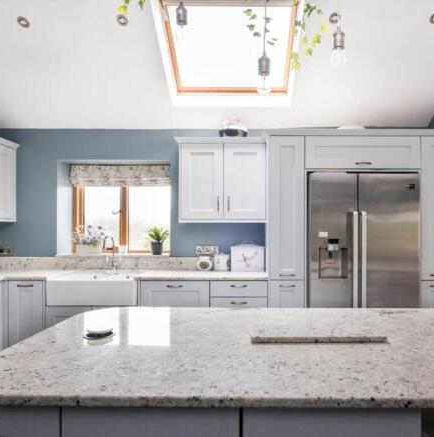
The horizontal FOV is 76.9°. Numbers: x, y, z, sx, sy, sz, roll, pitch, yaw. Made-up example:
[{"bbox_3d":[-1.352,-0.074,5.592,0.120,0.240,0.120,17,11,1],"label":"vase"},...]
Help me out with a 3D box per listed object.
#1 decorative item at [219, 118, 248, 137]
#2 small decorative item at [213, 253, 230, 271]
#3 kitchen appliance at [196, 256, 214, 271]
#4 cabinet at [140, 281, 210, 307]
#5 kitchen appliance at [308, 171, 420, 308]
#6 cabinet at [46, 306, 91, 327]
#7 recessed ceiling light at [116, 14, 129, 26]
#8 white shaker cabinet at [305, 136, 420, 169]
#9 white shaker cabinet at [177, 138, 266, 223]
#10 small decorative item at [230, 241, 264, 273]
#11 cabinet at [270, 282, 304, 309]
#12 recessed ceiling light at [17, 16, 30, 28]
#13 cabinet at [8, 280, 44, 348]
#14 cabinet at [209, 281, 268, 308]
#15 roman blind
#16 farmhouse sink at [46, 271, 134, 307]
[{"bbox_3d":[0.166,-0.891,2.700,0.270,0.200,0.240,0,-1,2],"label":"decorative item"},{"bbox_3d":[0.049,0.434,2.760,0.155,0.175,0.140,0,-1,0],"label":"small decorative item"},{"bbox_3d":[-0.119,0.452,2.795,0.165,0.140,0.130,0,-1,2],"label":"kitchen appliance"},{"bbox_3d":[-0.355,0.900,2.620,0.600,0.730,0.570,0,-1,0],"label":"cabinet"},{"bbox_3d":[1.230,0.515,2.565,0.915,1.770,0.700,0,-1,0],"label":"kitchen appliance"},{"bbox_3d":[-1.262,1.007,2.620,0.400,0.510,0.570,0,-1,0],"label":"cabinet"},{"bbox_3d":[-0.756,-1.587,2.188,0.085,0.030,0.085,0,-39,0],"label":"recessed ceiling light"},{"bbox_3d":[1.255,-0.555,2.620,0.980,0.280,0.570,0,-1,0],"label":"white shaker cabinet"},{"bbox_3d":[0.056,-0.357,2.770,0.837,0.799,0.340,0,-1,2],"label":"white shaker cabinet"},{"bbox_3d":[0.300,0.380,2.720,0.325,0.270,0.190,0,-1,0],"label":"small decorative item"},{"bbox_3d":[0.610,0.905,2.625,0.300,0.730,0.570,0,-1,0],"label":"cabinet"},{"bbox_3d":[-1.555,-1.578,2.198,0.085,0.030,0.085,0,-39,0],"label":"recessed ceiling light"},{"bbox_3d":[-1.625,0.900,2.620,0.310,0.730,0.570,0,-1,0],"label":"cabinet"},{"bbox_3d":[0.202,0.939,2.650,0.498,0.790,0.580,0,-1,2],"label":"cabinet"},{"bbox_3d":[-1.070,-0.480,3.080,1.150,0.245,0.080,0,-1,0],"label":"roman blind"},{"bbox_3d":[-1.059,0.652,2.575,0.779,0.218,0.470,0,-1,2],"label":"farmhouse sink"}]

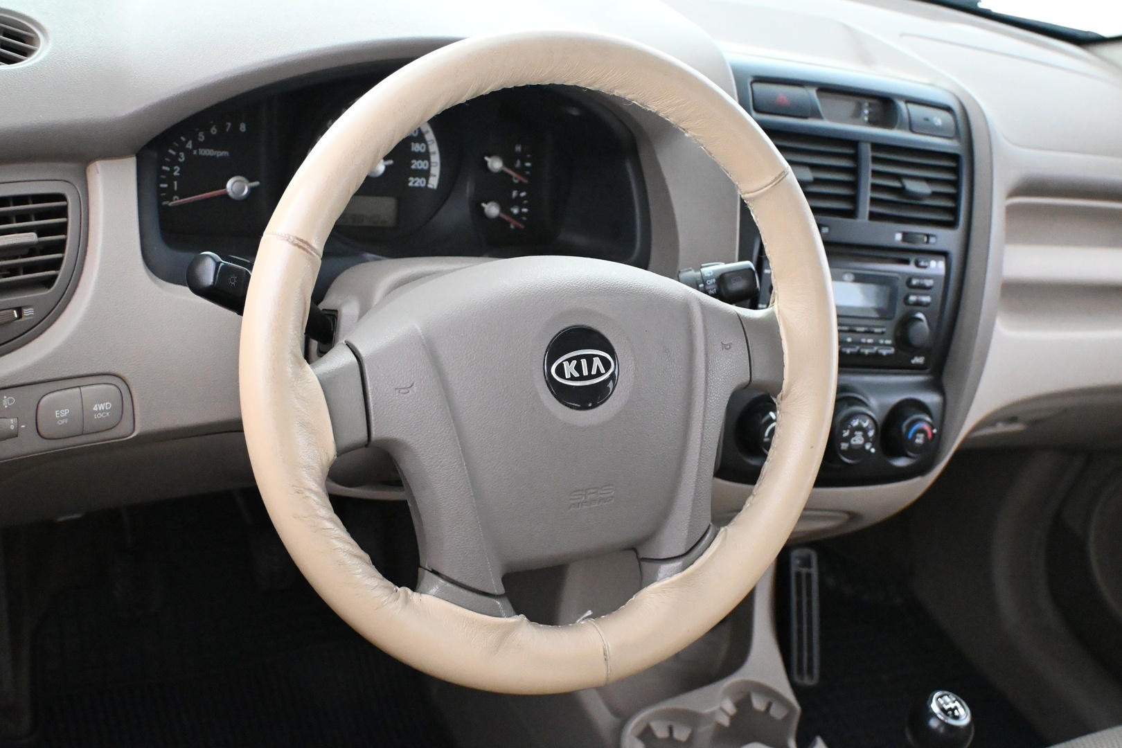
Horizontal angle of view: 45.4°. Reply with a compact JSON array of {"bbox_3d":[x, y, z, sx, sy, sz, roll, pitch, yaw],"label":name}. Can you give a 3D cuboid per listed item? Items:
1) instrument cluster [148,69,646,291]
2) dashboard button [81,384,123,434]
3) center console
[{"bbox_3d":[-0.124,-0.142,1.001,0.380,0.155,0.110,1,2,-25],"label":"instrument cluster"},{"bbox_3d":[-0.299,0.022,0.868,0.027,0.031,0.012,-9,11,-41],"label":"dashboard button"},{"bbox_3d":[0.221,-0.085,1.147,0.235,0.345,0.100,1,4,-25],"label":"center console"}]

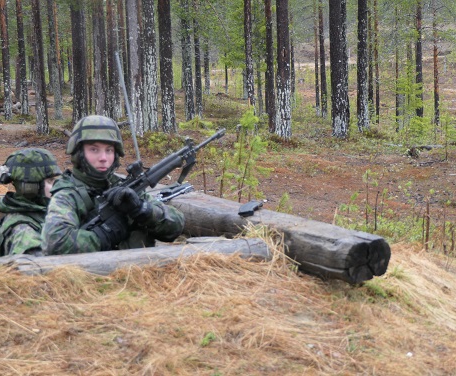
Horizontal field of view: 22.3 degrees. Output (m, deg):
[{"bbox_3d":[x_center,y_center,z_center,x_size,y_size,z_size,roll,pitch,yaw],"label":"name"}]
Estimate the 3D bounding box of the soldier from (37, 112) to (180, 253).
[{"bbox_3d":[-0.507,0.503,5.334,0.570,1.680,0.450,-6,7,-38],"label":"soldier"}]

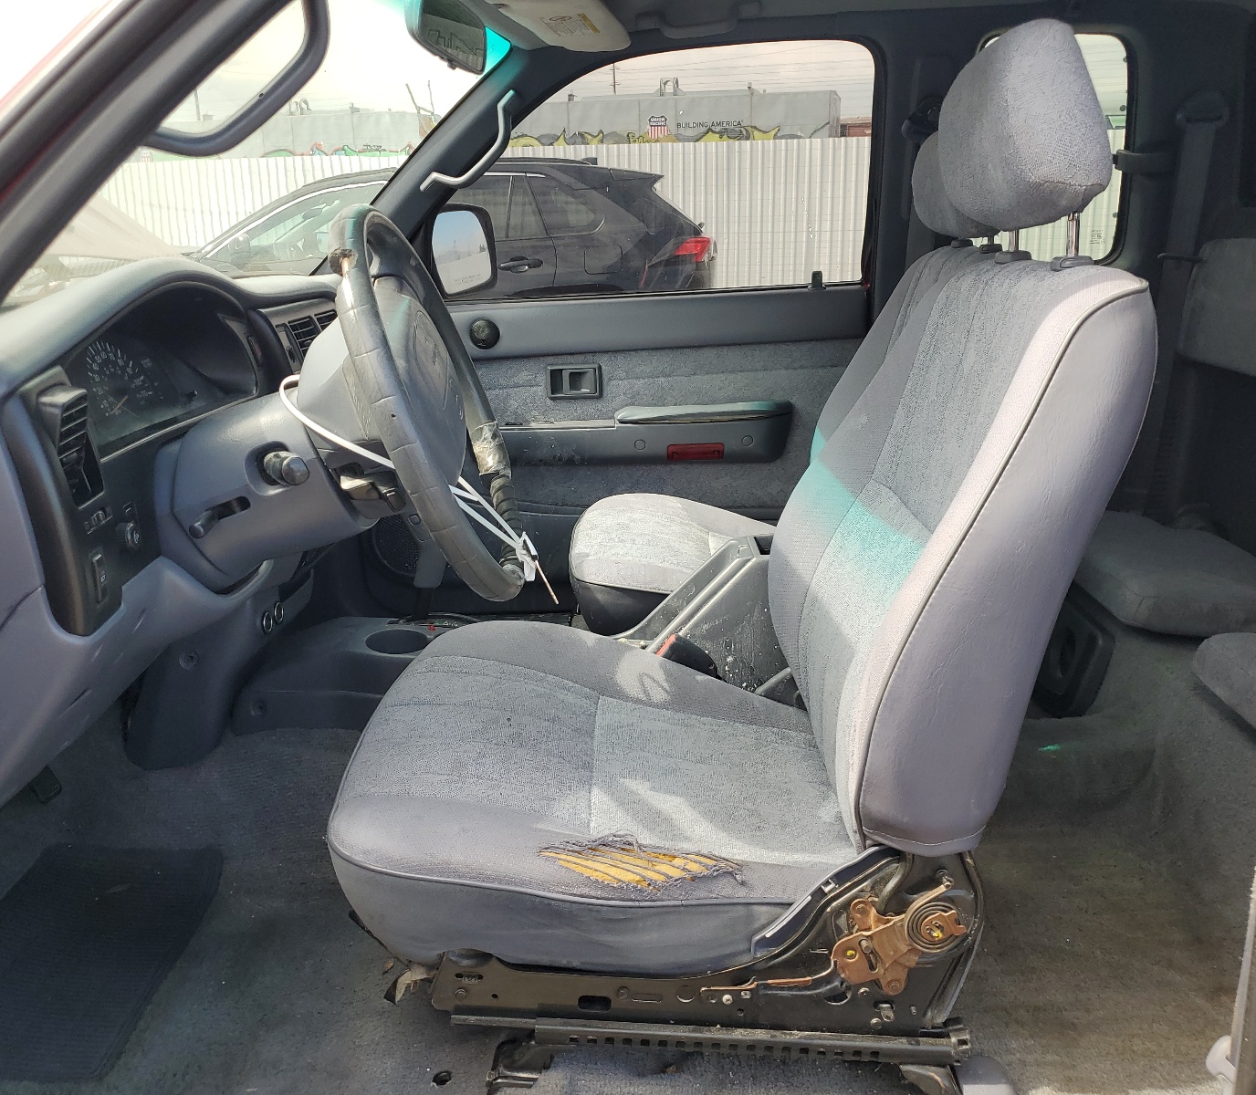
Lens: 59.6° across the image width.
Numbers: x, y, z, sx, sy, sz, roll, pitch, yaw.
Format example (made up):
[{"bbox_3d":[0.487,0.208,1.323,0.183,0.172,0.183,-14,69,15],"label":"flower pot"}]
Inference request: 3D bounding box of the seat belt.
[{"bbox_3d":[0.954,-0.421,1.971,0.185,0.762,0.093,0,14,3],"label":"seat belt"}]

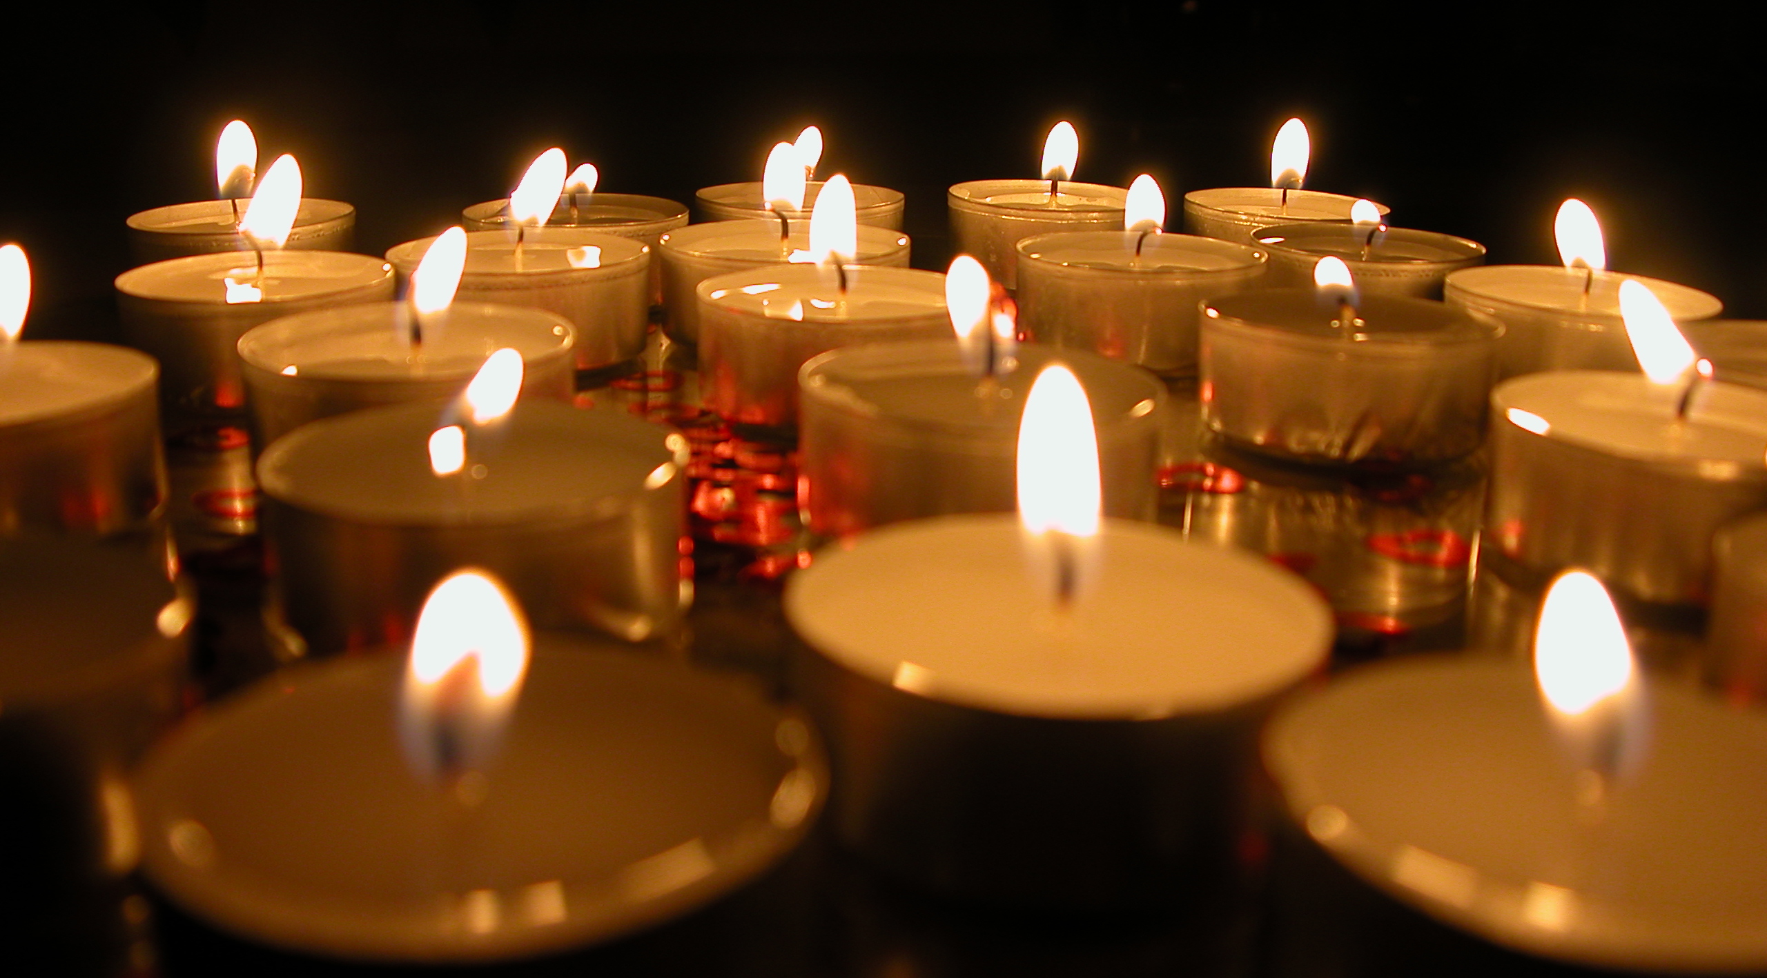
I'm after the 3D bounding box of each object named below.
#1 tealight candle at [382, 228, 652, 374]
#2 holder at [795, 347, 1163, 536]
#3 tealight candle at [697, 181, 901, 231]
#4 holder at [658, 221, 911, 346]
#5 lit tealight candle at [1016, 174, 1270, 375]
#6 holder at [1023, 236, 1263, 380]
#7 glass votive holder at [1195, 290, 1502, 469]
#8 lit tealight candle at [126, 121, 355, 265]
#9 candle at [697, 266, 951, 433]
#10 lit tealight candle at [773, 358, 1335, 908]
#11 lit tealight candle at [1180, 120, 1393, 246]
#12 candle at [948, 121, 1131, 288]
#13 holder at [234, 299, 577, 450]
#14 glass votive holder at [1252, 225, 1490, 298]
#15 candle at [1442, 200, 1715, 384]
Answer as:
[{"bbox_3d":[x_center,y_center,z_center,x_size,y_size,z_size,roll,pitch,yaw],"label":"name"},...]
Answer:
[{"bbox_3d":[-0.055,-0.028,0.269,0.038,0.016,0.038,1,17,0],"label":"tealight candle"},{"bbox_3d":[0.010,-0.004,0.191,0.038,0.015,0.038,1,18,0],"label":"holder"},{"bbox_3d":[-0.015,-0.046,0.328,0.038,0.016,0.038,1,17,0],"label":"tealight candle"},{"bbox_3d":[-0.015,-0.031,0.278,0.038,0.015,0.038,1,18,0],"label":"holder"},{"bbox_3d":[0.039,-0.034,0.273,0.038,0.027,0.038,1,17,0],"label":"lit tealight candle"},{"bbox_3d":[0.039,-0.029,0.274,0.038,0.016,0.038,1,17,0],"label":"holder"},{"bbox_3d":[0.060,-0.015,0.235,0.038,0.015,0.038,1,18,0],"label":"glass votive holder"},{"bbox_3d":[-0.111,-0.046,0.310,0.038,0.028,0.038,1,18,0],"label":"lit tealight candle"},{"bbox_3d":[-0.007,-0.020,0.251,0.038,0.015,0.038,1,18,0],"label":"candle"},{"bbox_3d":[0.012,0.007,0.128,0.038,0.034,0.038,1,17,0],"label":"lit tealight candle"},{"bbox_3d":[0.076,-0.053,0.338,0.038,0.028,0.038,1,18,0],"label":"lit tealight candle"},{"bbox_3d":[0.031,-0.053,0.330,0.038,0.029,0.038,1,17,0],"label":"candle"},{"bbox_3d":[-0.056,-0.010,0.213,0.038,0.015,0.038,1,18,0],"label":"holder"},{"bbox_3d":[0.081,-0.034,0.301,0.038,0.015,0.038,1,18,0],"label":"glass votive holder"},{"bbox_3d":[0.097,-0.026,0.248,0.038,0.028,0.038,1,17,0],"label":"candle"}]

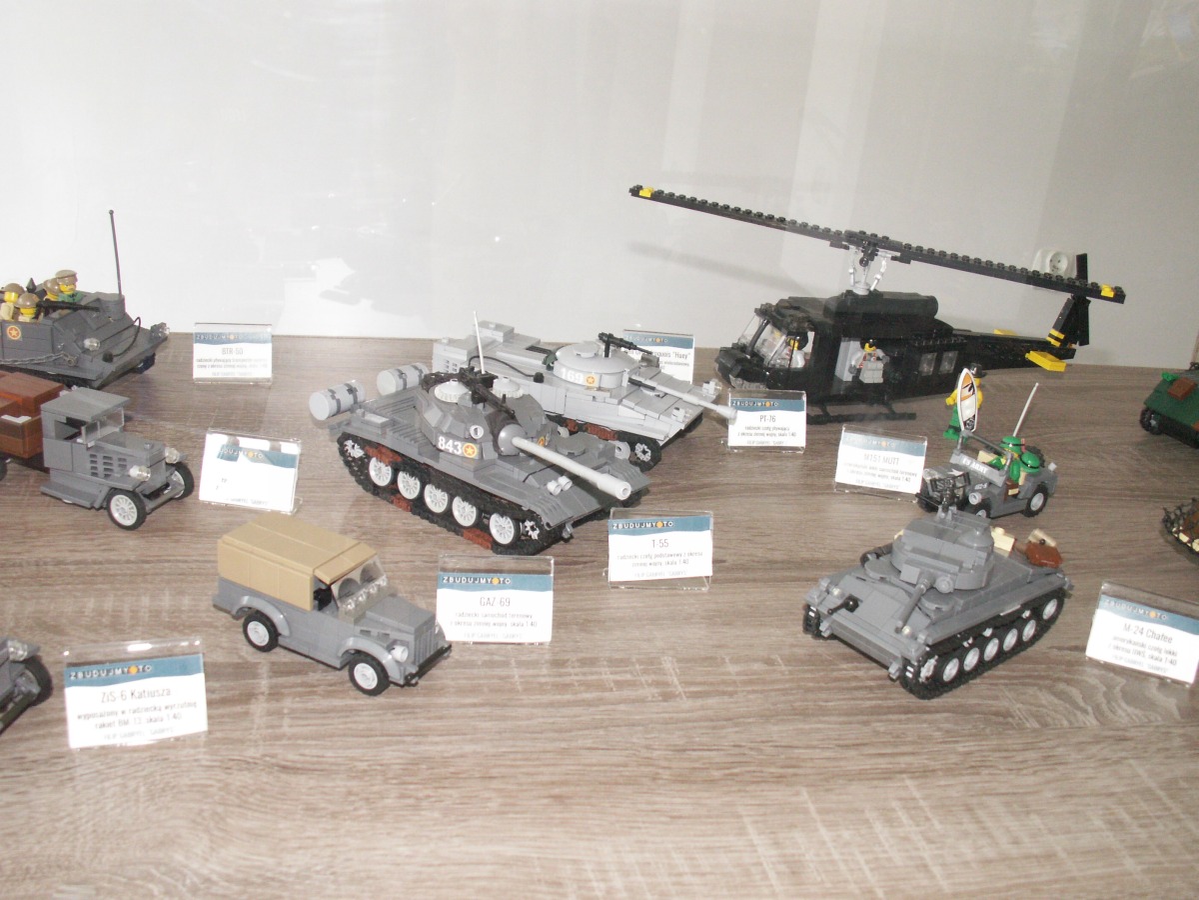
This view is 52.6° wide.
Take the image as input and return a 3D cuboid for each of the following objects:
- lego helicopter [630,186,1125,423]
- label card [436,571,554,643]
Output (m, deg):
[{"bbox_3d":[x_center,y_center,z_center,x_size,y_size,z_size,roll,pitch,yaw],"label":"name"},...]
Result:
[{"bbox_3d":[0.202,-0.096,0.863,0.345,0.141,0.155,-1,24,-16],"label":"lego helicopter"},{"bbox_3d":[-0.047,0.071,0.549,0.051,0.031,0.004,2,6,-8],"label":"label card"}]

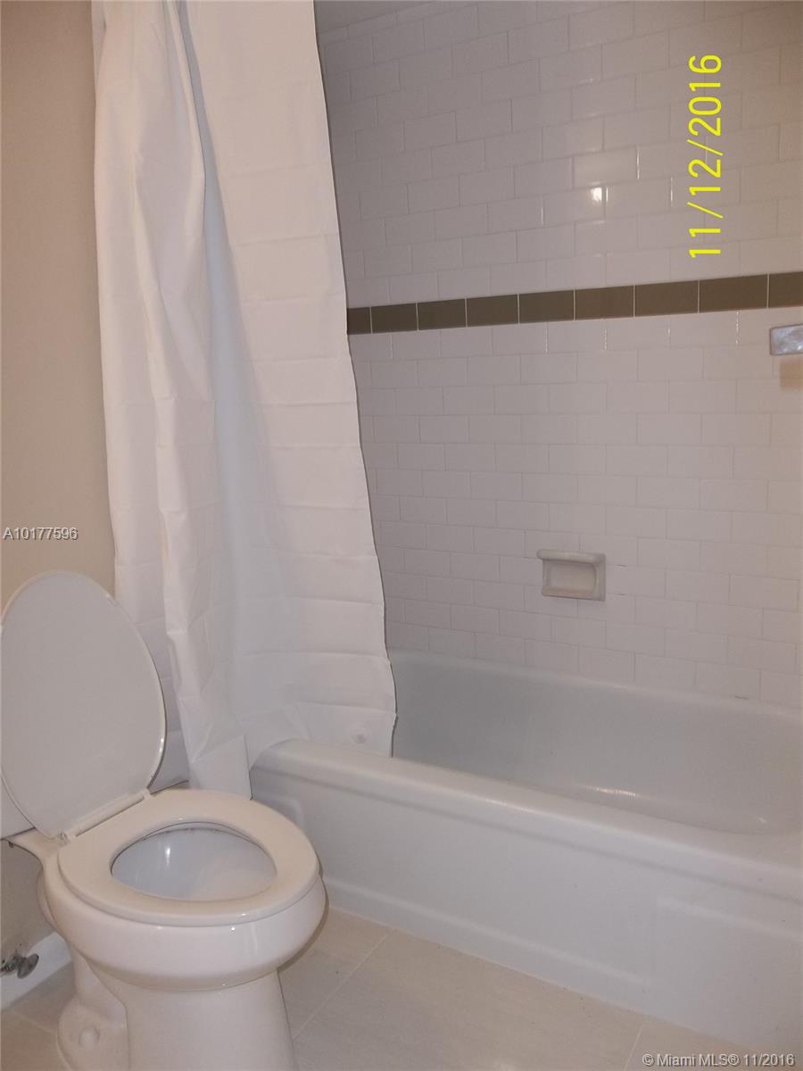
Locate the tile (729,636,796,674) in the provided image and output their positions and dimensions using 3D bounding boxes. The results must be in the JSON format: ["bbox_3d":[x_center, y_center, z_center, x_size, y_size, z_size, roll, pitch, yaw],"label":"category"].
[{"bbox_3d":[0.880,0.288,2.033,0.152,0.076,0.008,4,14,30],"label":"tile"}]

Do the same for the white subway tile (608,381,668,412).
[{"bbox_3d":[0.581,-0.338,2.046,0.152,0.076,0.009,4,14,30],"label":"white subway tile"}]

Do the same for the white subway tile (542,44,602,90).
[{"bbox_3d":[0.401,-1.097,1.970,0.152,0.076,0.010,4,14,30],"label":"white subway tile"}]

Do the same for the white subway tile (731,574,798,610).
[{"bbox_3d":[0.879,0.136,2.023,0.152,0.076,0.009,4,14,29],"label":"white subway tile"}]

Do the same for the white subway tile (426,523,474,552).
[{"bbox_3d":[0.143,0.006,2.420,0.152,0.076,0.009,4,14,29],"label":"white subway tile"}]

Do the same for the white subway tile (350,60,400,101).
[{"bbox_3d":[-0.070,-1.249,2.292,0.153,0.076,0.009,4,14,29],"label":"white subway tile"}]

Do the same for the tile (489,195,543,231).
[{"bbox_3d":[0.289,-0.809,2.102,0.152,0.076,0.009,4,14,30],"label":"tile"}]

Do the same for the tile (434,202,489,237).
[{"bbox_3d":[0.159,-0.833,2.207,0.152,0.076,0.009,4,14,29],"label":"tile"}]

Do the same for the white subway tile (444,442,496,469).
[{"bbox_3d":[0.191,-0.216,2.315,0.152,0.076,0.010,4,14,30],"label":"white subway tile"}]

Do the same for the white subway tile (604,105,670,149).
[{"bbox_3d":[0.550,-0.952,1.950,0.152,0.076,0.009,4,14,29],"label":"white subway tile"}]

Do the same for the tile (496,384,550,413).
[{"bbox_3d":[0.319,-0.359,2.206,0.152,0.076,0.008,4,14,30],"label":"tile"}]

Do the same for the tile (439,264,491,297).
[{"bbox_3d":[0.176,-0.696,2.281,0.153,0.076,0.009,4,14,29],"label":"tile"}]

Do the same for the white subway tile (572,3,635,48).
[{"bbox_3d":[0.463,-1.169,1.913,0.152,0.076,0.008,4,14,30],"label":"white subway tile"}]

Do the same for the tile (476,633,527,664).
[{"bbox_3d":[0.289,0.325,2.413,0.152,0.076,0.009,4,14,29],"label":"tile"}]

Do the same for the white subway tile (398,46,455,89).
[{"bbox_3d":[0.066,-1.214,2.168,0.152,0.076,0.009,4,14,29],"label":"white subway tile"}]

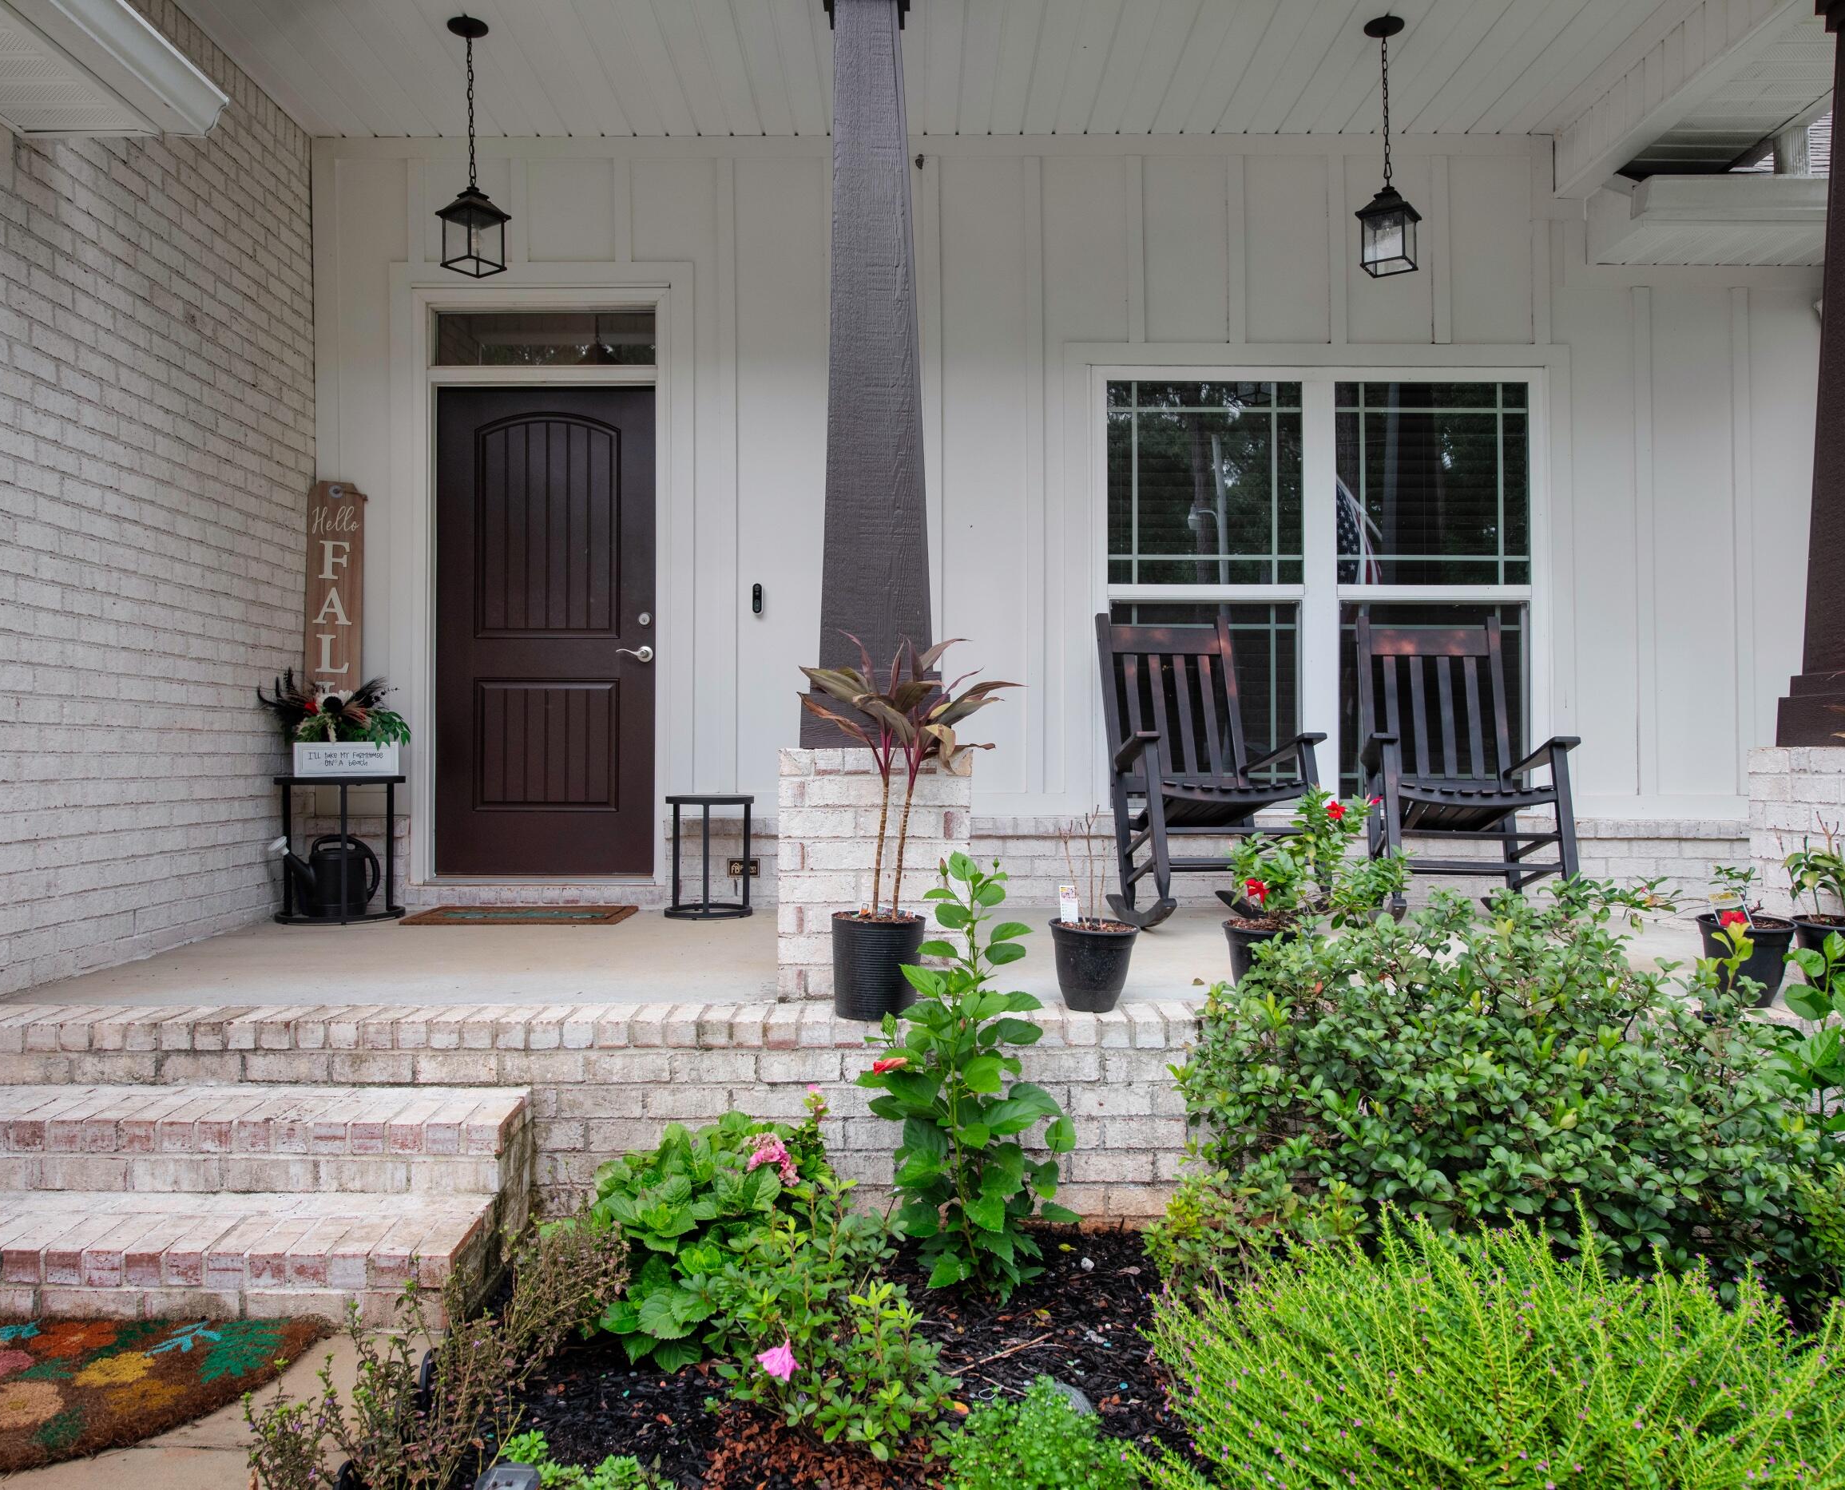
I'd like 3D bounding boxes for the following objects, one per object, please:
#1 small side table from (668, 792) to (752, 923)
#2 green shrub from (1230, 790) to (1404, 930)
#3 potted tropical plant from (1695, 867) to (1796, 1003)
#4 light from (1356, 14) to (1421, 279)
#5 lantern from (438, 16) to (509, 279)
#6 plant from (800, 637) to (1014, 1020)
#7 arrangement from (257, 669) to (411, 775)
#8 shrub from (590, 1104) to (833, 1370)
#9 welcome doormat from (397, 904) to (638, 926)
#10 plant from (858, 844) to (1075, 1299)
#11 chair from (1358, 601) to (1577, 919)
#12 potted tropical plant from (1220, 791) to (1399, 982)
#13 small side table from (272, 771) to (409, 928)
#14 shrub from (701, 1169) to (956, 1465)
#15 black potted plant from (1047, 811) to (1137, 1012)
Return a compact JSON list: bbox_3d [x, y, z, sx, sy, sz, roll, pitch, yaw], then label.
[{"bbox_3d":[-0.820,0.433,5.290,0.340,0.475,0.340,0,0,0],"label":"small side table"},{"bbox_3d":[0.986,0.291,3.457,0.430,0.350,0.380,0,-1,0],"label":"green shrub"},{"bbox_3d":[2.140,0.490,3.550,0.232,0.360,0.232,0,0,0],"label":"potted tropical plant"},{"bbox_3d":[1.612,-2.074,4.745,0.170,0.850,0.170,0,-1,35],"label":"light"},{"bbox_3d":[-1.572,-2.086,4.790,0.172,0.850,0.172,-1,-1,36],"label":"lantern"},{"bbox_3d":[-0.037,0.200,3.370,0.530,0.935,0.460,0,0,0],"label":"plant"},{"bbox_3d":[-2.200,-0.082,5.130,0.550,0.400,0.320,0,0,-12],"label":"arrangement"},{"bbox_3d":[-0.403,0.906,2.631,0.470,0.440,0.480,0,-1,0],"label":"shrub"},{"bbox_3d":[-1.539,0.662,5.304,0.790,0.017,0.450,0,-1,4],"label":"welcome doormat"},{"bbox_3d":[0.092,0.679,2.814,0.455,0.895,0.440,0,-1,0],"label":"plant"},{"bbox_3d":[1.940,0.085,4.950,0.680,1.160,0.840,0,0,9],"label":"chair"},{"bbox_3d":[0.986,0.386,3.457,0.430,0.540,0.400,0,-1,0],"label":"potted tropical plant"},{"bbox_3d":[-2.220,0.395,5.220,0.460,0.550,0.460,0,0,0],"label":"small side table"},{"bbox_3d":[-0.148,0.925,2.331,0.430,0.375,0.460,0,-1,0],"label":"shrub"},{"bbox_3d":[0.431,0.412,3.446,0.225,0.490,0.225,0,-1,0],"label":"black potted plant"}]

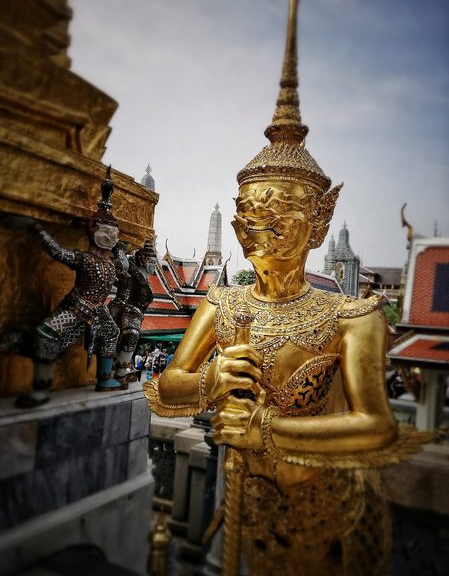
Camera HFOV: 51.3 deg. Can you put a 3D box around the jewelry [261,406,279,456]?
[{"bbox_3d":[0.110,0.339,1.120,0.040,0.108,0.085,3,-4,-6],"label":"jewelry"}]

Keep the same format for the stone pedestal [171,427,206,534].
[{"bbox_3d":[-0.262,1.441,3.500,0.210,0.710,0.210,2,-4,12],"label":"stone pedestal"}]

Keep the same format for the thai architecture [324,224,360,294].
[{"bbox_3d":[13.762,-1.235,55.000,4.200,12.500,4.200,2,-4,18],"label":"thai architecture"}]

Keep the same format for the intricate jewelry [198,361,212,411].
[{"bbox_3d":[-0.043,0.236,1.130,0.040,0.112,0.085,2,-4,14],"label":"intricate jewelry"}]

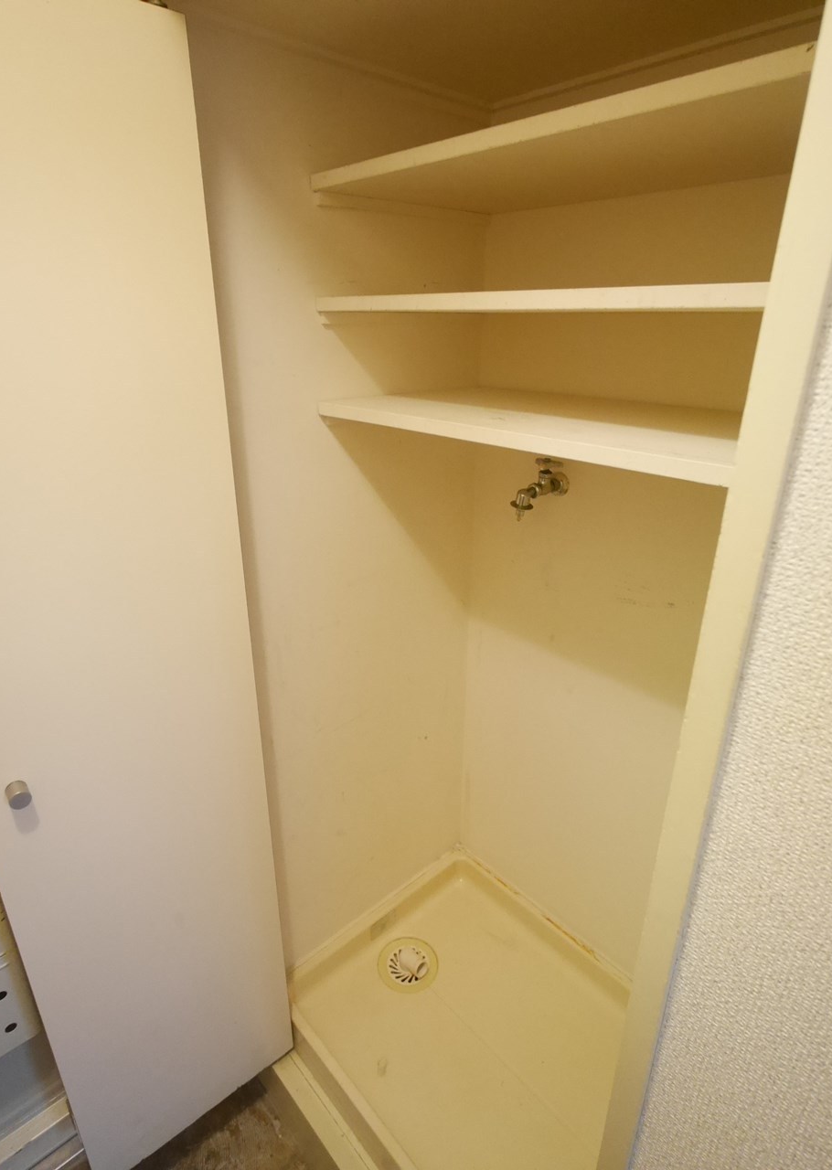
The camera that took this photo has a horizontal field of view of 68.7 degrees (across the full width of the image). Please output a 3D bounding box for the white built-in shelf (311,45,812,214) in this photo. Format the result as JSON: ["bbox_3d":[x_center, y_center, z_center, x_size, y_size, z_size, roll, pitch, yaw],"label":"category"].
[{"bbox_3d":[0.260,-0.561,0.803,0.412,0.020,0.781,-21,31,-39],"label":"white built-in shelf"}]

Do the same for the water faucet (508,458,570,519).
[{"bbox_3d":[0.236,-0.188,1.185,0.149,0.107,0.065,-21,31,-39],"label":"water faucet"}]

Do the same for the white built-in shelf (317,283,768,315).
[{"bbox_3d":[0.257,-0.403,0.869,0.410,0.022,0.781,-21,31,-39],"label":"white built-in shelf"}]

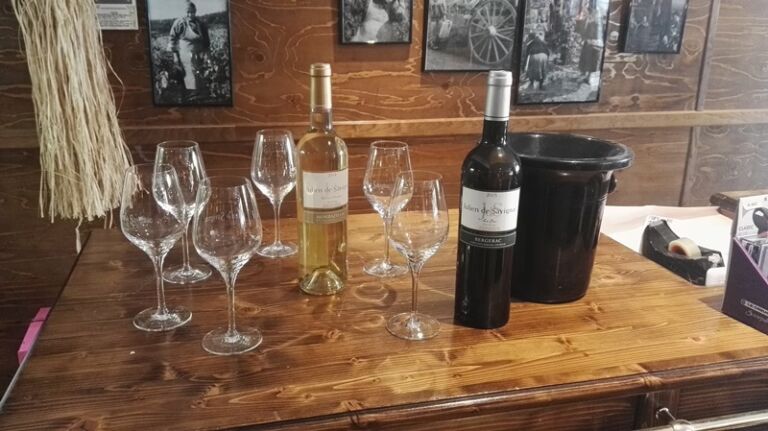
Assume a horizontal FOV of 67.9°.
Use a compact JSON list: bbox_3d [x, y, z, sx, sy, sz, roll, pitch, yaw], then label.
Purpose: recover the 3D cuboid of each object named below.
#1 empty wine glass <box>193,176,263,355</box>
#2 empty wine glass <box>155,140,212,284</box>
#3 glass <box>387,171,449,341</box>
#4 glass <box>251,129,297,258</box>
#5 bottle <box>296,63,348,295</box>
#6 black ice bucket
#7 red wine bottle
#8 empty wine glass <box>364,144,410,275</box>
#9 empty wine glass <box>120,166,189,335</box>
[{"bbox_3d":[-0.177,0.057,0.656,0.075,0.199,0.075,-3,18,-15],"label":"empty wine glass"},{"bbox_3d":[-0.297,-0.006,0.845,0.075,0.199,0.075,-5,19,-19],"label":"empty wine glass"},{"bbox_3d":[0.041,0.048,0.704,0.075,0.199,0.075,3,17,4],"label":"glass"},{"bbox_3d":[-0.180,-0.036,0.952,0.075,0.199,0.075,-2,18,-11],"label":"glass"},{"bbox_3d":[-0.087,-0.049,0.801,0.075,0.319,0.075,1,17,0],"label":"bottle"},{"bbox_3d":[0.242,0.002,0.847,0.210,0.214,0.210,7,18,16],"label":"black ice bucket"},{"bbox_3d":[0.134,-0.017,0.720,0.075,0.319,0.075,5,18,10],"label":"red wine bottle"},{"bbox_3d":[0.006,-0.010,0.885,0.075,0.199,0.075,2,17,0],"label":"empty wine glass"},{"bbox_3d":[-0.281,0.039,0.705,0.075,0.199,0.075,-6,19,-22],"label":"empty wine glass"}]

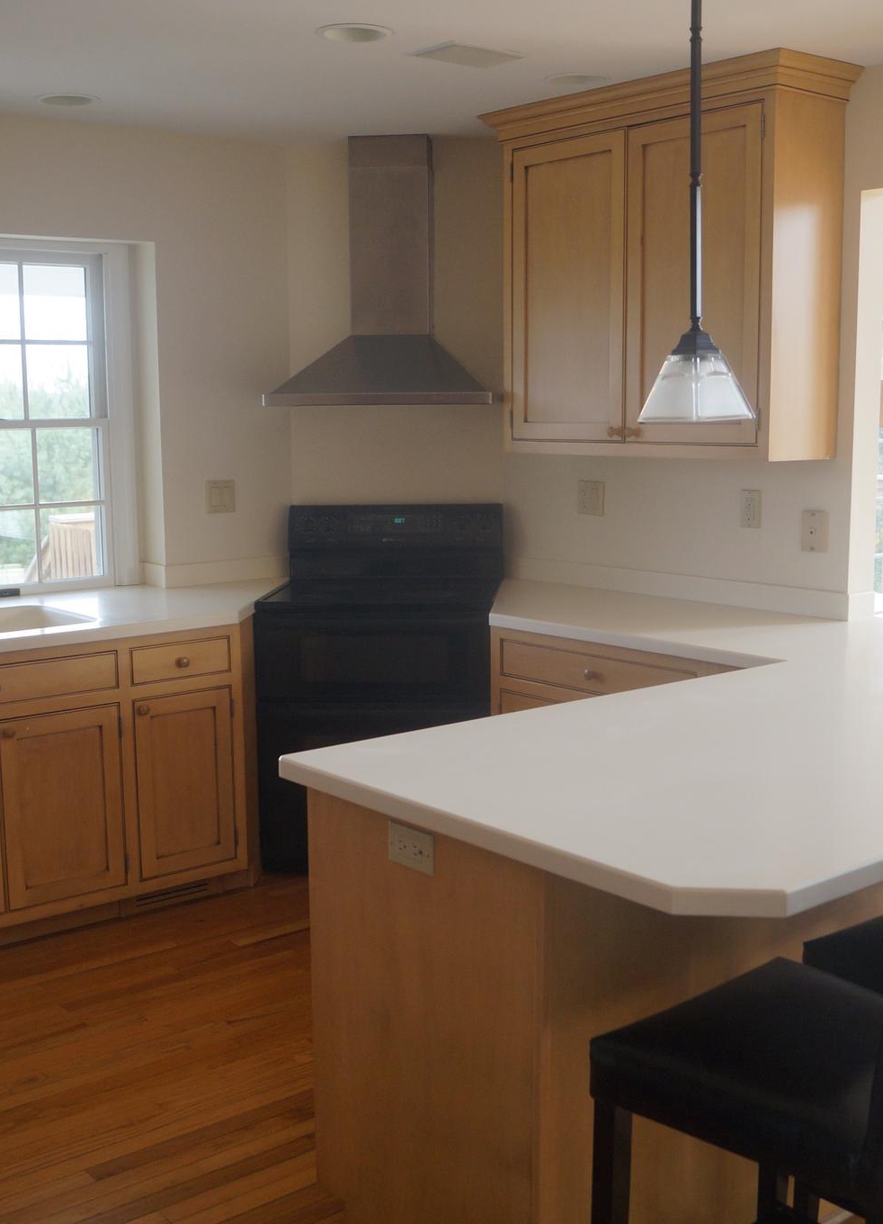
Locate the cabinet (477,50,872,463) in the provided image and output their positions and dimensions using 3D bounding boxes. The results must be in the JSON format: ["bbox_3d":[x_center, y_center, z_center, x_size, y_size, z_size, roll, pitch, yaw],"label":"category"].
[{"bbox_3d":[0.644,-0.998,4.136,0.380,1.075,1.180,-7,10,-39],"label":"cabinet"}]

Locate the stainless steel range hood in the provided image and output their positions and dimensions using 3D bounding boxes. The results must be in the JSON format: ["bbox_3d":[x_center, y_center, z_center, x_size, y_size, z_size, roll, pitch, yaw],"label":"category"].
[{"bbox_3d":[-0.193,-1.142,4.628,0.755,0.910,0.485,0,8,3],"label":"stainless steel range hood"}]

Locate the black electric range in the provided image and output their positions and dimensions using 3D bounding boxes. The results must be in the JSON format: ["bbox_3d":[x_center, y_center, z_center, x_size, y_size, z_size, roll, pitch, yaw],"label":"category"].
[{"bbox_3d":[-0.184,0.236,4.730,0.760,1.175,0.670,0,8,3],"label":"black electric range"}]

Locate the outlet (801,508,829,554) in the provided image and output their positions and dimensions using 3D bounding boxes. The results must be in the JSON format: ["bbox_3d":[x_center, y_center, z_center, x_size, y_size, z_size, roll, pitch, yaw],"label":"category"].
[{"bbox_3d":[1.083,-0.232,4.005,0.010,0.120,0.082,-7,10,-39],"label":"outlet"}]

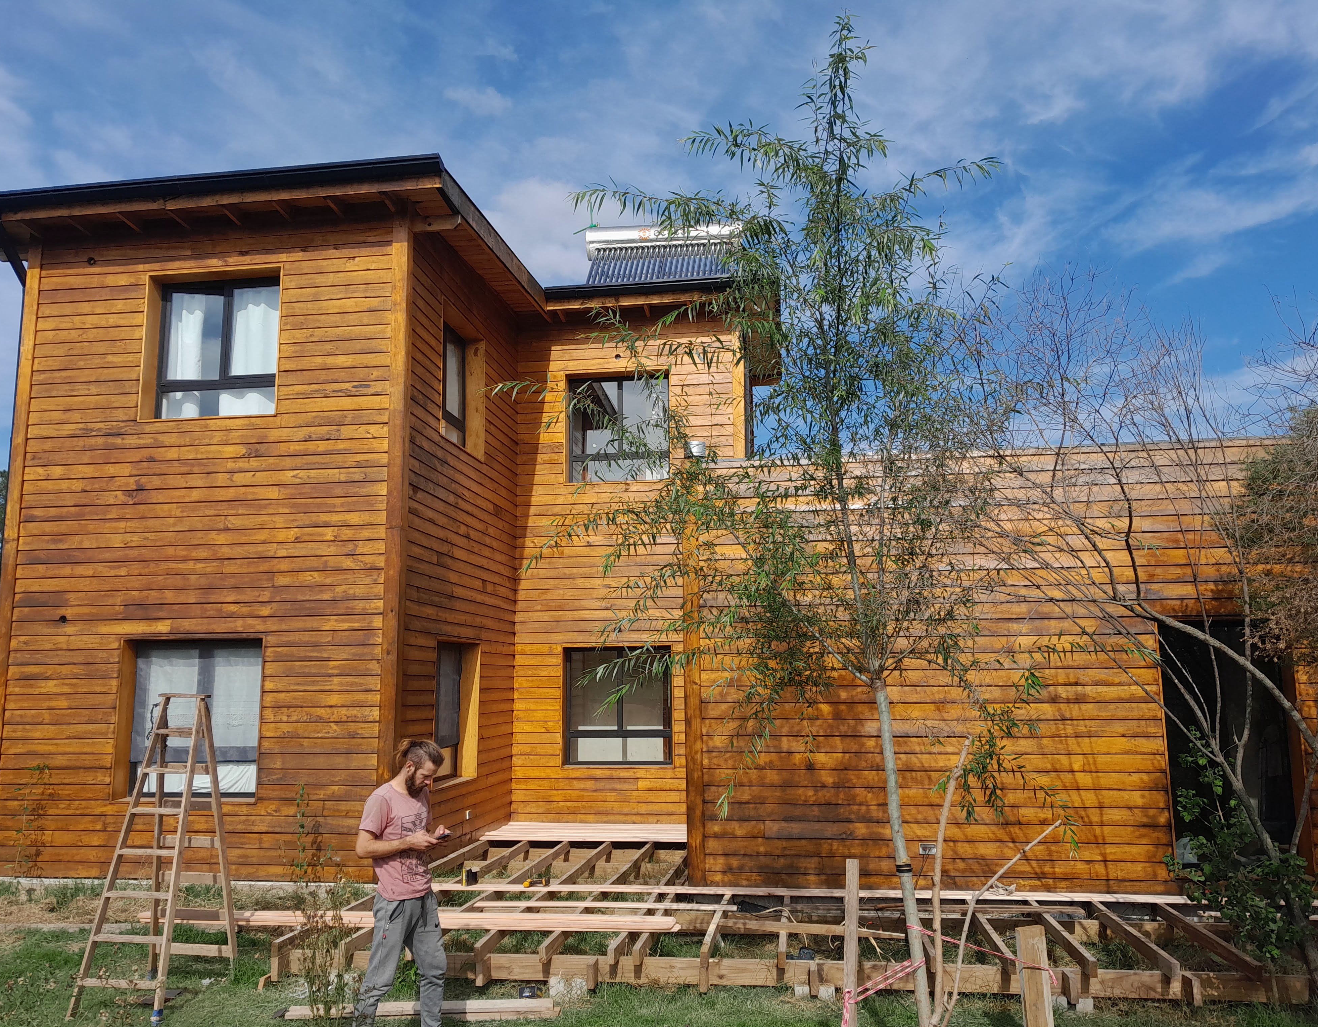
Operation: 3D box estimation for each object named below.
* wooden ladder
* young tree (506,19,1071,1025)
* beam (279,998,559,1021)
[{"bbox_3d":[-3.268,2.175,7.064,0.600,1.940,1.020,-1,-9,3],"label":"wooden ladder"},{"bbox_3d":[0.628,-0.029,5.998,3.050,5.850,2.700,-2,-9,8],"label":"young tree"},{"bbox_3d":[-1.418,2.998,6.439,1.640,0.075,0.180,-1,-9,0],"label":"beam"}]

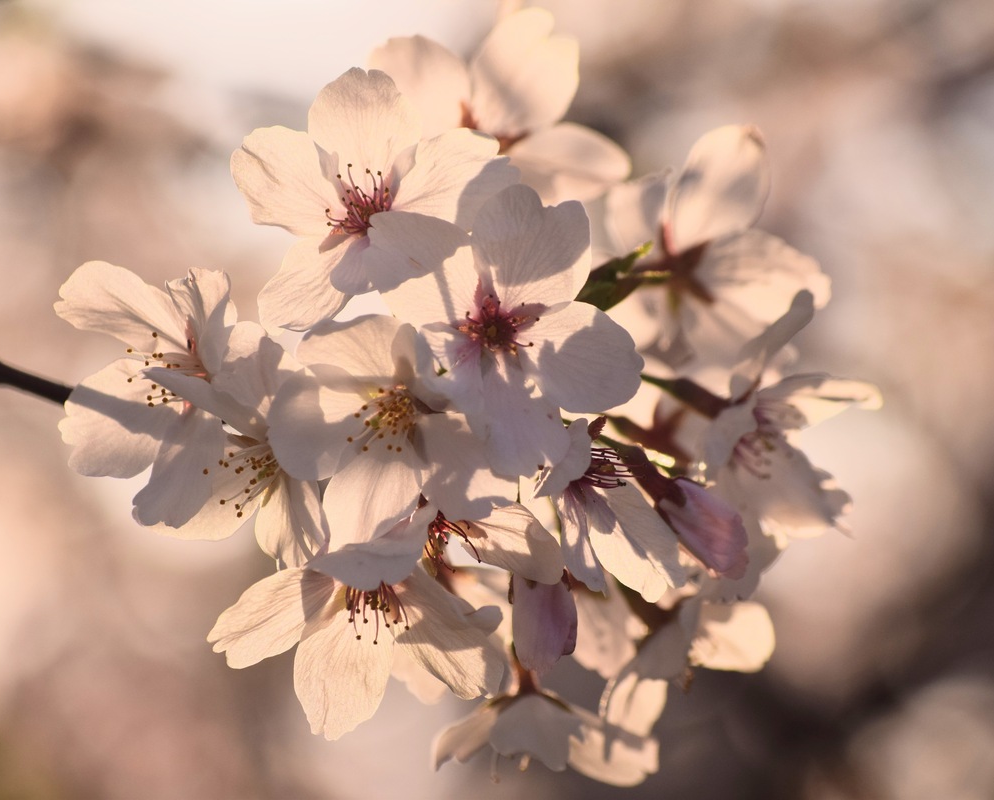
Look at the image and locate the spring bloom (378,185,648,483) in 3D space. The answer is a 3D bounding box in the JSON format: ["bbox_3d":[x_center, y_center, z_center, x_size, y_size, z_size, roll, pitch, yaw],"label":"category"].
[{"bbox_3d":[0.001,-0.008,0.870,0.033,0.035,0.014,0,0,5],"label":"spring bloom"}]

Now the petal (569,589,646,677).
[{"bbox_3d":[0.013,0.028,0.893,0.011,0.013,0.006,0,0,0],"label":"petal"}]

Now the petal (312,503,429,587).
[{"bbox_3d":[-0.015,0.017,0.868,0.015,0.011,0.008,0,0,0],"label":"petal"}]

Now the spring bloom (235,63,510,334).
[{"bbox_3d":[-0.016,-0.026,0.920,0.036,0.034,0.017,0,-13,7],"label":"spring bloom"}]

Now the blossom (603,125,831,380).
[{"bbox_3d":[0.029,-0.019,0.955,0.030,0.033,0.015,-2,-8,27],"label":"blossom"}]

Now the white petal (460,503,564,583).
[{"bbox_3d":[0.002,0.018,0.920,0.013,0.010,0.006,0,9,-6],"label":"white petal"}]

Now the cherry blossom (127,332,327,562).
[{"bbox_3d":[-0.032,0.005,0.872,0.027,0.029,0.017,0,9,41],"label":"cherry blossom"}]

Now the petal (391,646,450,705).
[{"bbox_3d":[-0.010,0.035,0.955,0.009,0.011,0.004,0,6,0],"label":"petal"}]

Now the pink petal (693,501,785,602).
[{"bbox_3d":[0.030,0.018,0.892,0.011,0.013,0.006,0,0,-9],"label":"pink petal"}]

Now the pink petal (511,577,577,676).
[{"bbox_3d":[0.006,0.027,0.872,0.008,0.013,0.008,0,0,0],"label":"pink petal"}]

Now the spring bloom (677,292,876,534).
[{"bbox_3d":[0.037,0.002,0.940,0.017,0.031,0.028,18,7,35],"label":"spring bloom"}]

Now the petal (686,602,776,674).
[{"bbox_3d":[0.029,0.029,0.897,0.011,0.009,0.006,0,0,-6],"label":"petal"}]

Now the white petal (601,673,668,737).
[{"bbox_3d":[0.018,0.040,0.945,0.009,0.009,0.004,0,3,-6],"label":"white petal"}]

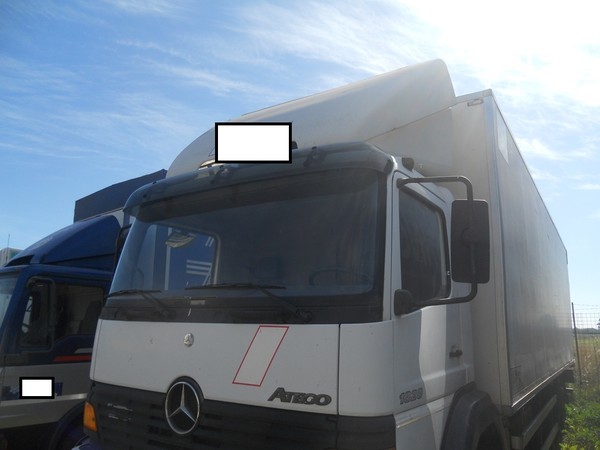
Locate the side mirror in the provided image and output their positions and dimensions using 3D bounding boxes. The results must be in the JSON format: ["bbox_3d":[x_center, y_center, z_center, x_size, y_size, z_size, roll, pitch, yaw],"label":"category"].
[{"bbox_3d":[0.760,0.078,2.081,0.160,0.360,0.080,0,-12,6],"label":"side mirror"}]

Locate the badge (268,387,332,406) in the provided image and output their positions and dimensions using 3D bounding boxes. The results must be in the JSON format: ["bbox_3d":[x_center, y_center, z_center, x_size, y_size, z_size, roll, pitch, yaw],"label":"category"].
[{"bbox_3d":[0.001,0.800,2.180,0.318,0.064,0.015,-3,-13,21],"label":"badge"}]

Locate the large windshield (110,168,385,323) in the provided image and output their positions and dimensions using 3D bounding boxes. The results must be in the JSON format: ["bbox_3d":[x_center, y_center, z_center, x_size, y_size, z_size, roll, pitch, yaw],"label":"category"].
[{"bbox_3d":[-0.505,0.156,2.825,2.070,0.800,0.230,-6,-25,32],"label":"large windshield"}]

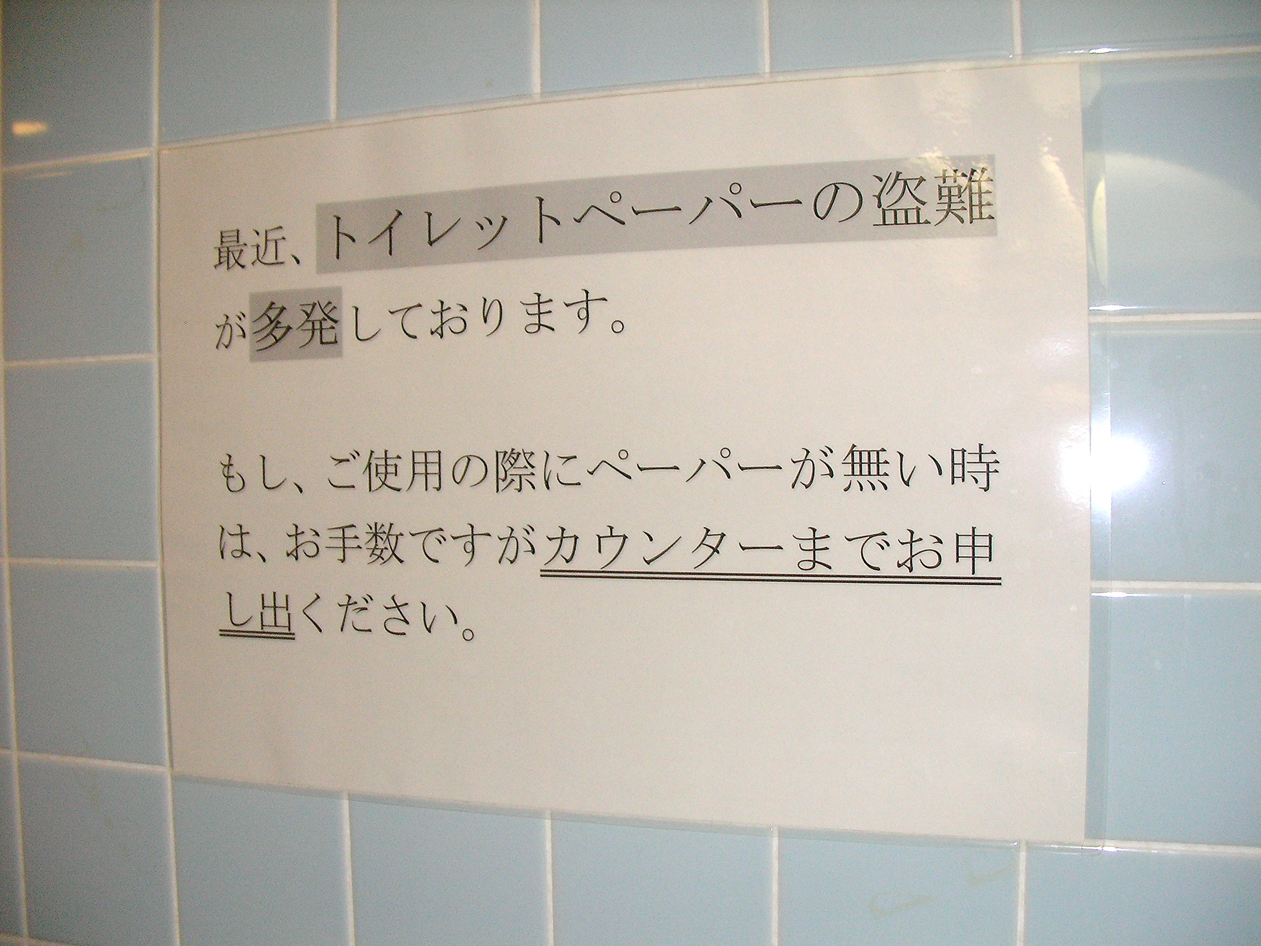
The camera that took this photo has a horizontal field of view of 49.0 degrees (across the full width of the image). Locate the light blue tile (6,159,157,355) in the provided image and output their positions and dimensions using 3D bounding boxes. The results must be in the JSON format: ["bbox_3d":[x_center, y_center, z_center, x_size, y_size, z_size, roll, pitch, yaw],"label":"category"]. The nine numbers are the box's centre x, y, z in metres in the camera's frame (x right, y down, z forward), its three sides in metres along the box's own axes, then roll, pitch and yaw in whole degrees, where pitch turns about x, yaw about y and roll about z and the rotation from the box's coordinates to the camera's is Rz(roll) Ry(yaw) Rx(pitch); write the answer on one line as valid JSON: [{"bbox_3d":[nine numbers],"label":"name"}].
[{"bbox_3d":[-0.262,-0.103,0.665,0.098,0.098,0.008,0,2,19],"label":"light blue tile"}]

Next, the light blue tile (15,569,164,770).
[{"bbox_3d":[-0.260,0.092,0.670,0.098,0.098,0.008,0,2,19],"label":"light blue tile"}]

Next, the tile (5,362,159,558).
[{"bbox_3d":[-0.262,-0.006,0.667,0.098,0.098,0.008,0,2,19],"label":"tile"}]

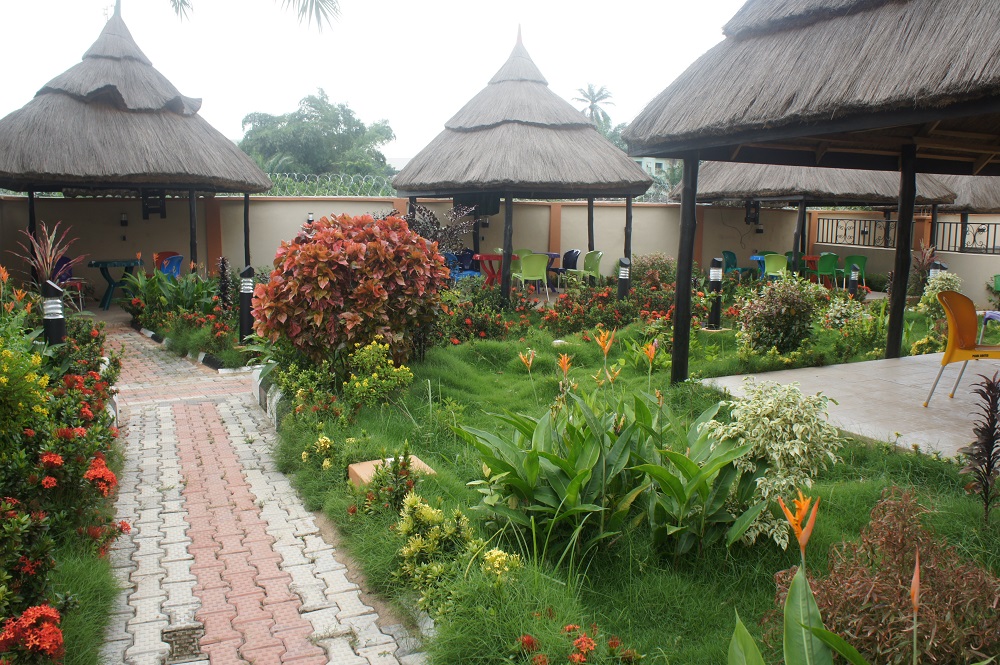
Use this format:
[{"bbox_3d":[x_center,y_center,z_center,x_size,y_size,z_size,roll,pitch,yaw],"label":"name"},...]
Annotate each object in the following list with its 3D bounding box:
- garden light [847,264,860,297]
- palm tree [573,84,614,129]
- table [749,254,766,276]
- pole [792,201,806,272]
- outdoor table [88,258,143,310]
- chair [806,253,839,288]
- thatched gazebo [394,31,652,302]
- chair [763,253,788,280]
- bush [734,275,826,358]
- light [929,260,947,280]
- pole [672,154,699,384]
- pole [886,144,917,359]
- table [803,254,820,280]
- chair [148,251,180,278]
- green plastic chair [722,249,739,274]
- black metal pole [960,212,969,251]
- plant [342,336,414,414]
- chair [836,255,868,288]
[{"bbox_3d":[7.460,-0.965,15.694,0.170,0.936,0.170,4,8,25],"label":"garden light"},{"bbox_3d":[10.088,-17.880,80.000,4.600,17.200,4.600,1,8,0],"label":"palm tree"},{"bbox_3d":[6.479,-1.439,18.155,0.800,0.740,0.800,4,8,19],"label":"table"},{"bbox_3d":[6.224,-1.736,15.600,0.160,2.000,0.160,1,8,0],"label":"pole"},{"bbox_3d":[-5.913,-0.714,11.517,0.800,0.750,0.780,-3,8,-27],"label":"outdoor table"},{"bbox_3d":[7.695,-1.402,17.754,0.500,0.860,0.550,0,8,-4],"label":"chair"},{"bbox_3d":[0.440,-3.243,14.701,4.950,5.172,4.900,1,8,1],"label":"thatched gazebo"},{"bbox_3d":[6.176,-1.313,16.800,0.500,0.840,0.540,0,8,-9],"label":"chair"},{"bbox_3d":[3.442,-0.238,9.009,1.030,0.918,0.970,4,8,21],"label":"bush"},{"bbox_3d":[6.706,-0.619,11.500,0.160,0.900,0.160,3,8,16],"label":"light"},{"bbox_3d":[1.625,-0.531,6.555,0.150,1.990,0.150,3,8,14],"label":"pole"},{"bbox_3d":[4.333,-0.849,8.071,0.150,2.276,0.150,5,9,28],"label":"pole"},{"bbox_3d":[7.313,-1.315,17.100,0.900,0.750,0.850,0,8,-6],"label":"table"},{"bbox_3d":[-5.652,-0.910,12.700,0.500,0.840,0.540,4,8,21],"label":"chair"},{"bbox_3d":[5.814,-1.534,18.346,0.550,0.860,0.500,7,10,38],"label":"green plastic chair"},{"bbox_3d":[10.835,-1.907,17.500,0.150,1.940,0.150,1,8,0],"label":"black metal pole"},{"bbox_3d":[-1.023,0.342,6.296,0.560,0.555,0.520,0,8,-9],"label":"plant"},{"bbox_3d":[7.794,-1.253,16.500,0.500,0.840,0.540,0,8,-6],"label":"chair"}]

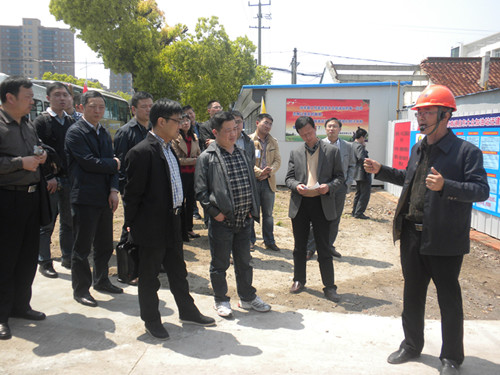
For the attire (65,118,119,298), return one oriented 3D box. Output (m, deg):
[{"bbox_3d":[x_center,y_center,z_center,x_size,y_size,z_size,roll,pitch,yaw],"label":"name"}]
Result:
[{"bbox_3d":[-1.323,0.173,4.462,0.500,1.488,0.350,-4,6,-40],"label":"attire"}]

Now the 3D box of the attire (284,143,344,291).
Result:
[{"bbox_3d":[0.595,0.258,4.930,0.560,1.400,0.380,1,5,9],"label":"attire"}]

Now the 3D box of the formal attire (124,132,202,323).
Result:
[{"bbox_3d":[-0.680,0.311,4.062,0.470,1.451,0.500,4,6,35],"label":"formal attire"}]

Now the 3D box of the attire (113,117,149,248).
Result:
[{"bbox_3d":[-1.039,0.059,4.934,0.500,1.419,0.330,-3,6,-37],"label":"attire"}]

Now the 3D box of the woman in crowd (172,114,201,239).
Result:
[{"bbox_3d":[-0.845,-0.140,7.170,0.440,1.667,0.310,-2,5,-25],"label":"woman in crowd"}]

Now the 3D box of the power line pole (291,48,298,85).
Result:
[{"bbox_3d":[3.078,-5.840,37.353,0.420,7.602,0.360,1,5,0],"label":"power line pole"}]

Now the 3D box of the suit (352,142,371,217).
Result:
[{"bbox_3d":[2.104,-0.156,10.086,0.330,1.475,0.450,0,5,-12],"label":"suit"}]

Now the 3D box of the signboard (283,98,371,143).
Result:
[{"bbox_3d":[2.240,-1.919,15.350,2.400,1.230,0.050,1,5,-1],"label":"signboard"}]

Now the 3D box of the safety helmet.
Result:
[{"bbox_3d":[1.124,-0.546,3.280,0.285,0.160,0.220,-1,6,-18],"label":"safety helmet"}]

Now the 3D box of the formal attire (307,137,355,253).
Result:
[{"bbox_3d":[1.003,0.087,6.620,0.570,1.440,0.360,2,6,14],"label":"formal attire"}]

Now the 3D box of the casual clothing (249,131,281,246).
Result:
[{"bbox_3d":[0.187,0.019,6.880,0.500,1.490,0.360,0,5,-3],"label":"casual clothing"}]

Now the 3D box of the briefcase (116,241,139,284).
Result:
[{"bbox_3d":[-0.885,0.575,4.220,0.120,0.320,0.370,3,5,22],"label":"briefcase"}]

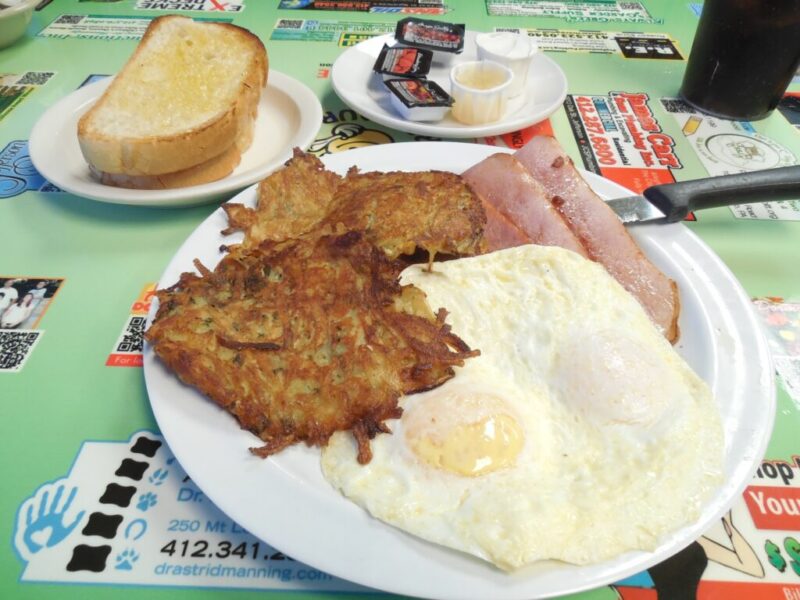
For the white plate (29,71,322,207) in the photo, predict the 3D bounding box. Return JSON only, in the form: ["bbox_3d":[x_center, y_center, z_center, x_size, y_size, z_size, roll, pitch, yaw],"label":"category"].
[{"bbox_3d":[-0.135,-0.105,0.366,0.174,0.021,0.174,1,45,-1],"label":"white plate"}]

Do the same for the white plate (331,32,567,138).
[{"bbox_3d":[0.036,-0.156,0.424,0.170,0.020,0.170,1,45,-1],"label":"white plate"}]

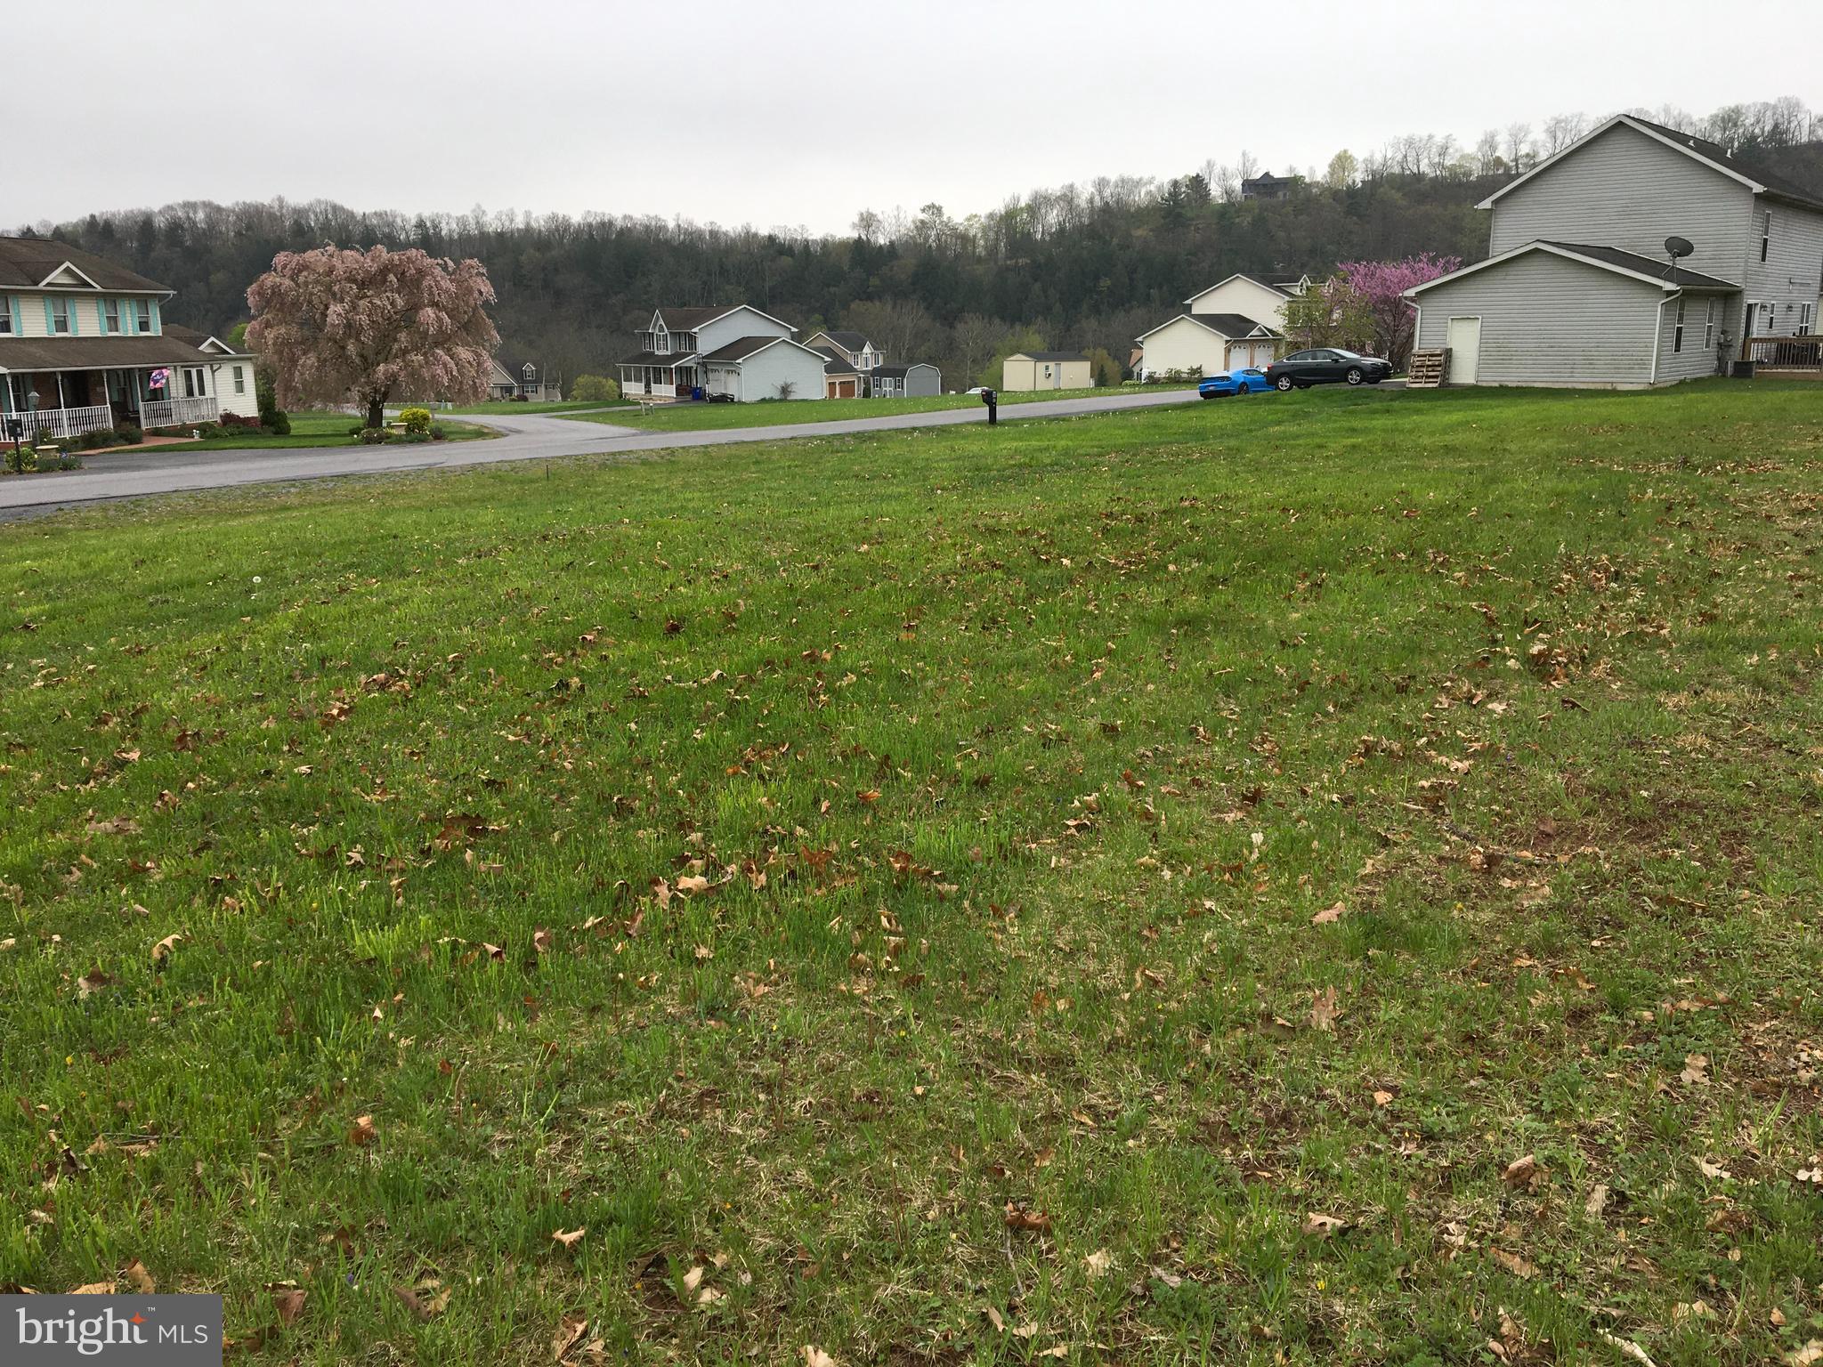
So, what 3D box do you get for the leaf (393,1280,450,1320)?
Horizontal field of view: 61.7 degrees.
[{"bbox_3d":[-0.839,1.055,2.615,0.090,0.030,0.075,-6,12,-16],"label":"leaf"}]

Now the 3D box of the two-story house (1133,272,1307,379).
[{"bbox_3d":[25.246,-26.445,113.315,9.196,7.583,17.749,11,17,41],"label":"two-story house"}]

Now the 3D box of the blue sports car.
[{"bbox_3d":[15.096,-13.849,70.377,1.920,1.340,4.780,9,16,37],"label":"blue sports car"}]

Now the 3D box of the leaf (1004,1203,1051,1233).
[{"bbox_3d":[0.211,0.971,2.773,0.085,0.030,0.060,-2,12,4],"label":"leaf"}]

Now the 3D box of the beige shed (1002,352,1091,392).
[{"bbox_3d":[12.125,-27.708,135.585,7.100,3.100,3.700,-12,17,-41],"label":"beige shed"}]

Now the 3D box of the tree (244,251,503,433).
[{"bbox_3d":[-20.849,-13.465,59.534,9.200,6.947,9.000,-5,14,-18],"label":"tree"}]

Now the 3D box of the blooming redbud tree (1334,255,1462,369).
[{"bbox_3d":[22.877,-17.273,71.466,6.100,5.436,6.000,3,14,17],"label":"blooming redbud tree"}]

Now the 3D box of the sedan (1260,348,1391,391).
[{"bbox_3d":[15.380,-11.639,56.343,4.650,1.460,1.820,3,13,39],"label":"sedan"}]

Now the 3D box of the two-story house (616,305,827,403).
[{"bbox_3d":[-15.438,-27.009,124.396,10.782,7.314,18.432,-9,15,-31],"label":"two-story house"}]

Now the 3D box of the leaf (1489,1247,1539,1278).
[{"bbox_3d":[1.014,0.975,2.571,0.050,0.025,0.100,-12,15,-39],"label":"leaf"}]

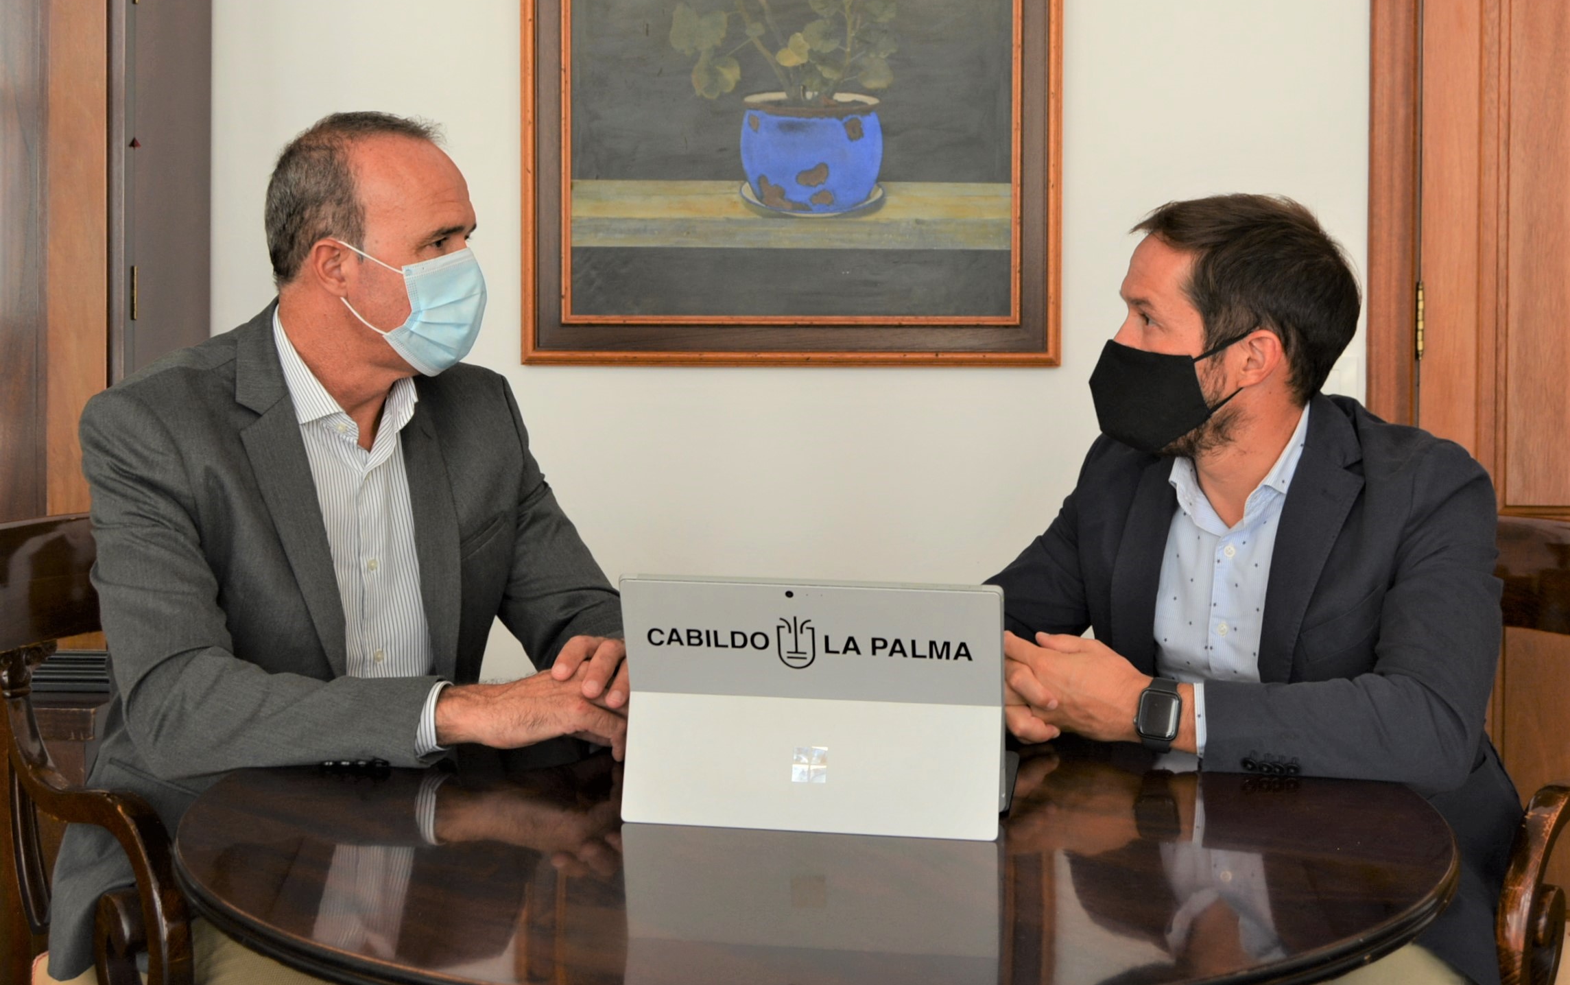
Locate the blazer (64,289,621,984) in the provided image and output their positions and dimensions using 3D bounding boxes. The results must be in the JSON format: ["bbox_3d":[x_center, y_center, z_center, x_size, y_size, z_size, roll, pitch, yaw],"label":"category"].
[{"bbox_3d":[-0.432,0.140,1.425,0.500,0.650,0.480,-2,3,-44],"label":"blazer"}]

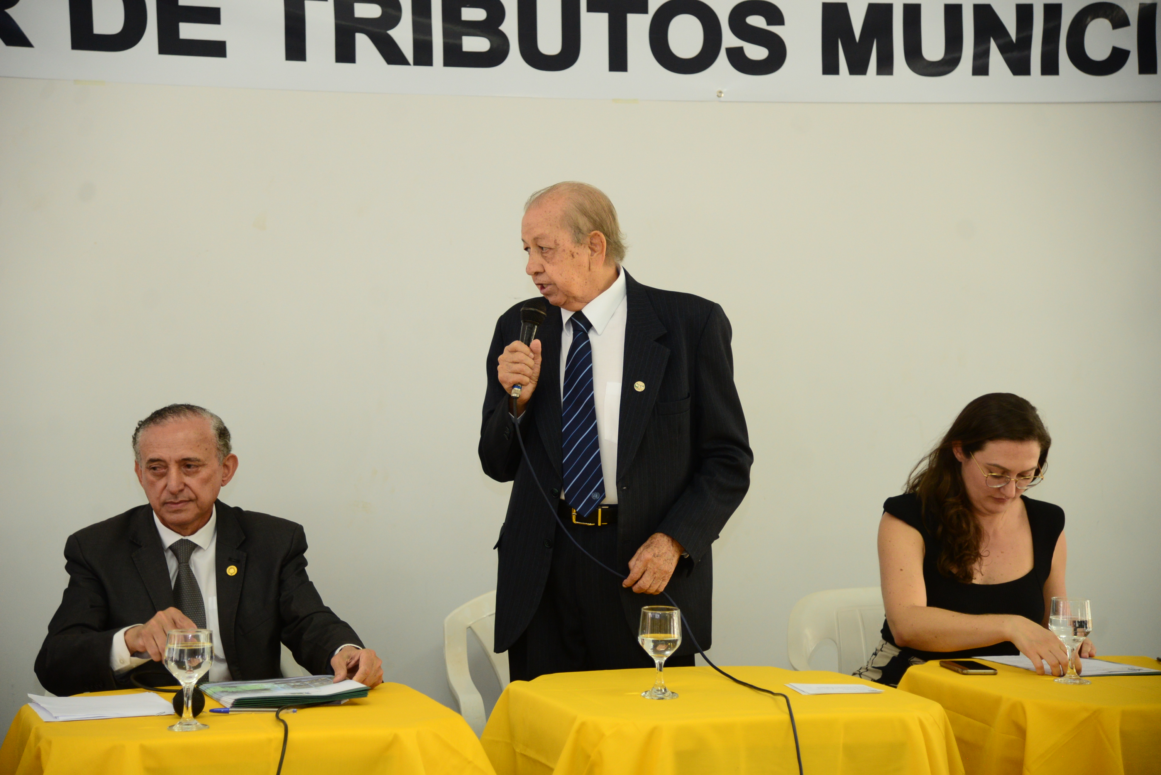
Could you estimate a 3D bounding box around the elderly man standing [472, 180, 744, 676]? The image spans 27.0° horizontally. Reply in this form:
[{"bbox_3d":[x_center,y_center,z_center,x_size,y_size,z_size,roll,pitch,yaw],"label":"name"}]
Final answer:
[{"bbox_3d":[0.066,0.440,4.770,0.550,1.690,0.420,0,0,22],"label":"elderly man standing"}]

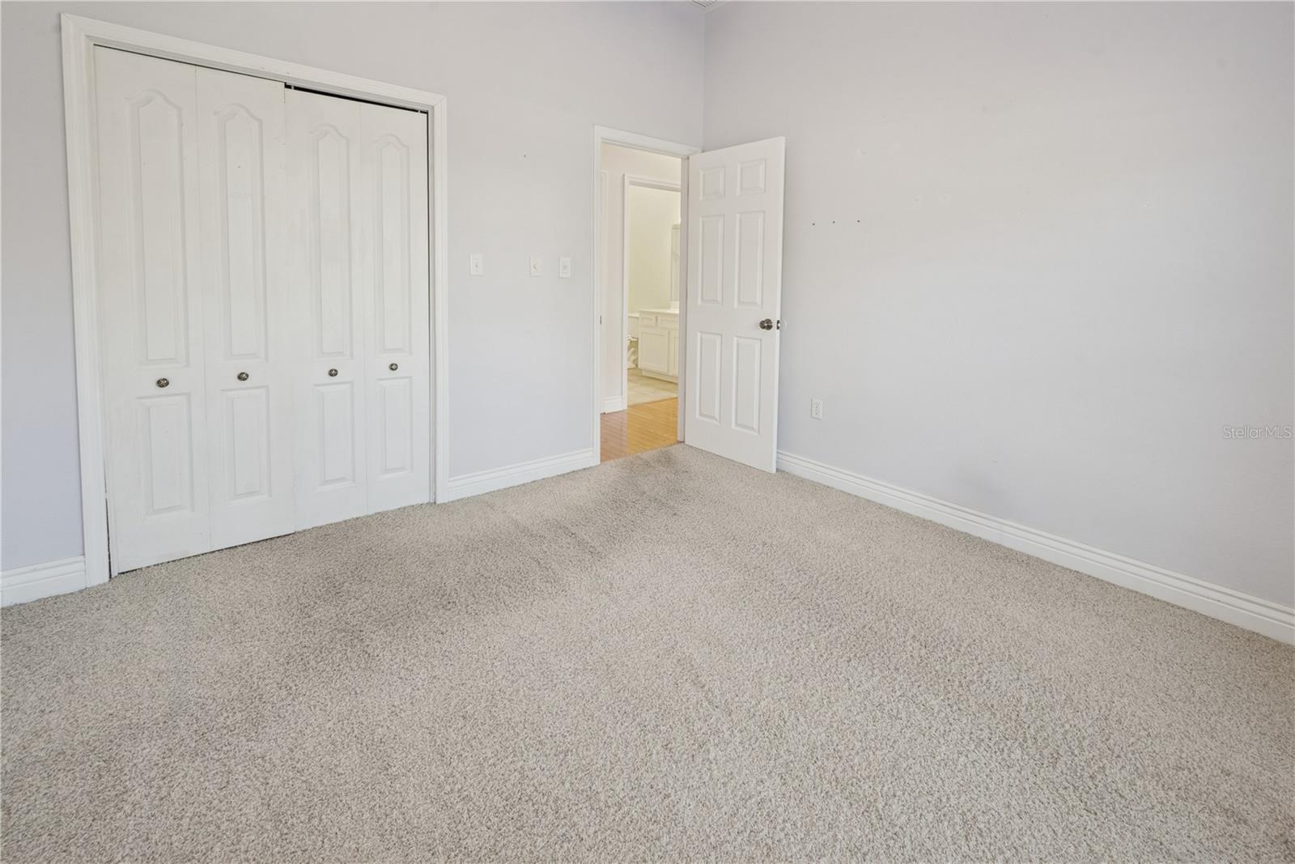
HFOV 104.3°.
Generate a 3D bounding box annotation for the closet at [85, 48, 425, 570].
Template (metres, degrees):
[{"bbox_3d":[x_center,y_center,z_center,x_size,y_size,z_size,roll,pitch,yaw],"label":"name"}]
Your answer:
[{"bbox_3d":[-1.647,-0.538,2.326,1.180,2.030,0.045,-4,8,-35],"label":"closet"}]

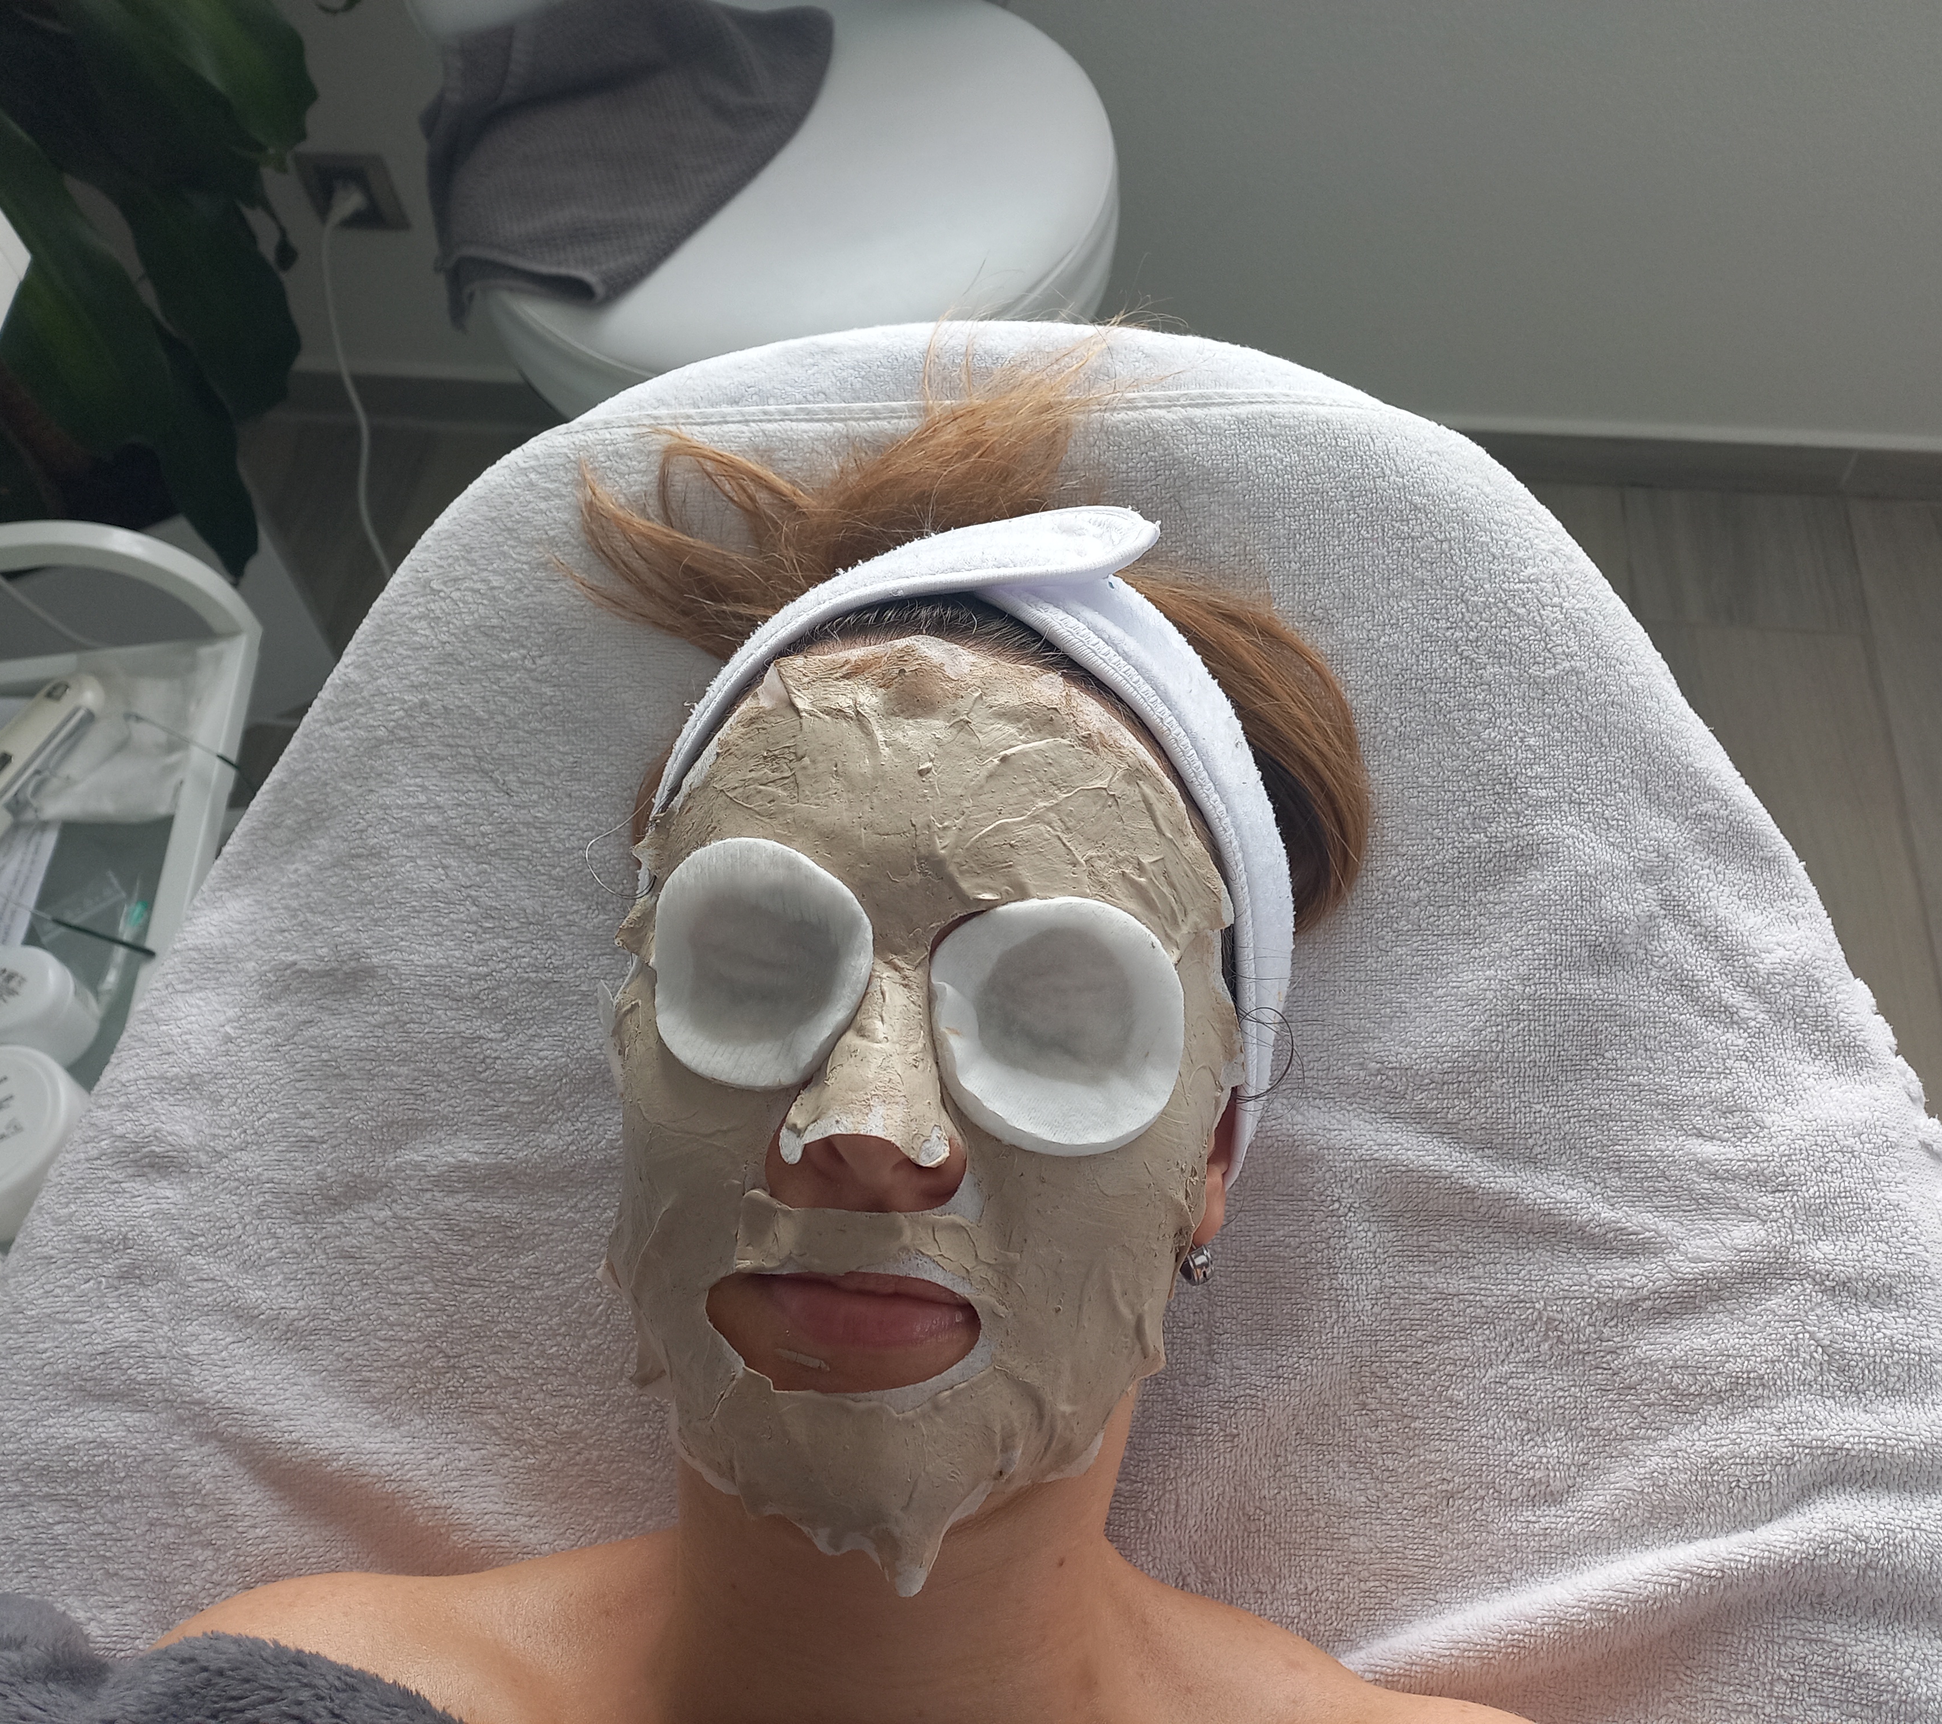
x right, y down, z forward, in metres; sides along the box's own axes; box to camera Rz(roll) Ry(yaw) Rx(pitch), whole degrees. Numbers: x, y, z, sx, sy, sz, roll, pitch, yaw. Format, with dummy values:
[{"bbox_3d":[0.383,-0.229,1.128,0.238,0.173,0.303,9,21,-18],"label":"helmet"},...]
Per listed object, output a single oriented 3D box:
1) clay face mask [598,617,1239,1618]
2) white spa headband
[{"bbox_3d":[-0.016,0.050,0.372,0.155,0.095,0.204,5,79,4],"label":"clay face mask"},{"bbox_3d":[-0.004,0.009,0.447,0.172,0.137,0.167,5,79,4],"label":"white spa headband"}]

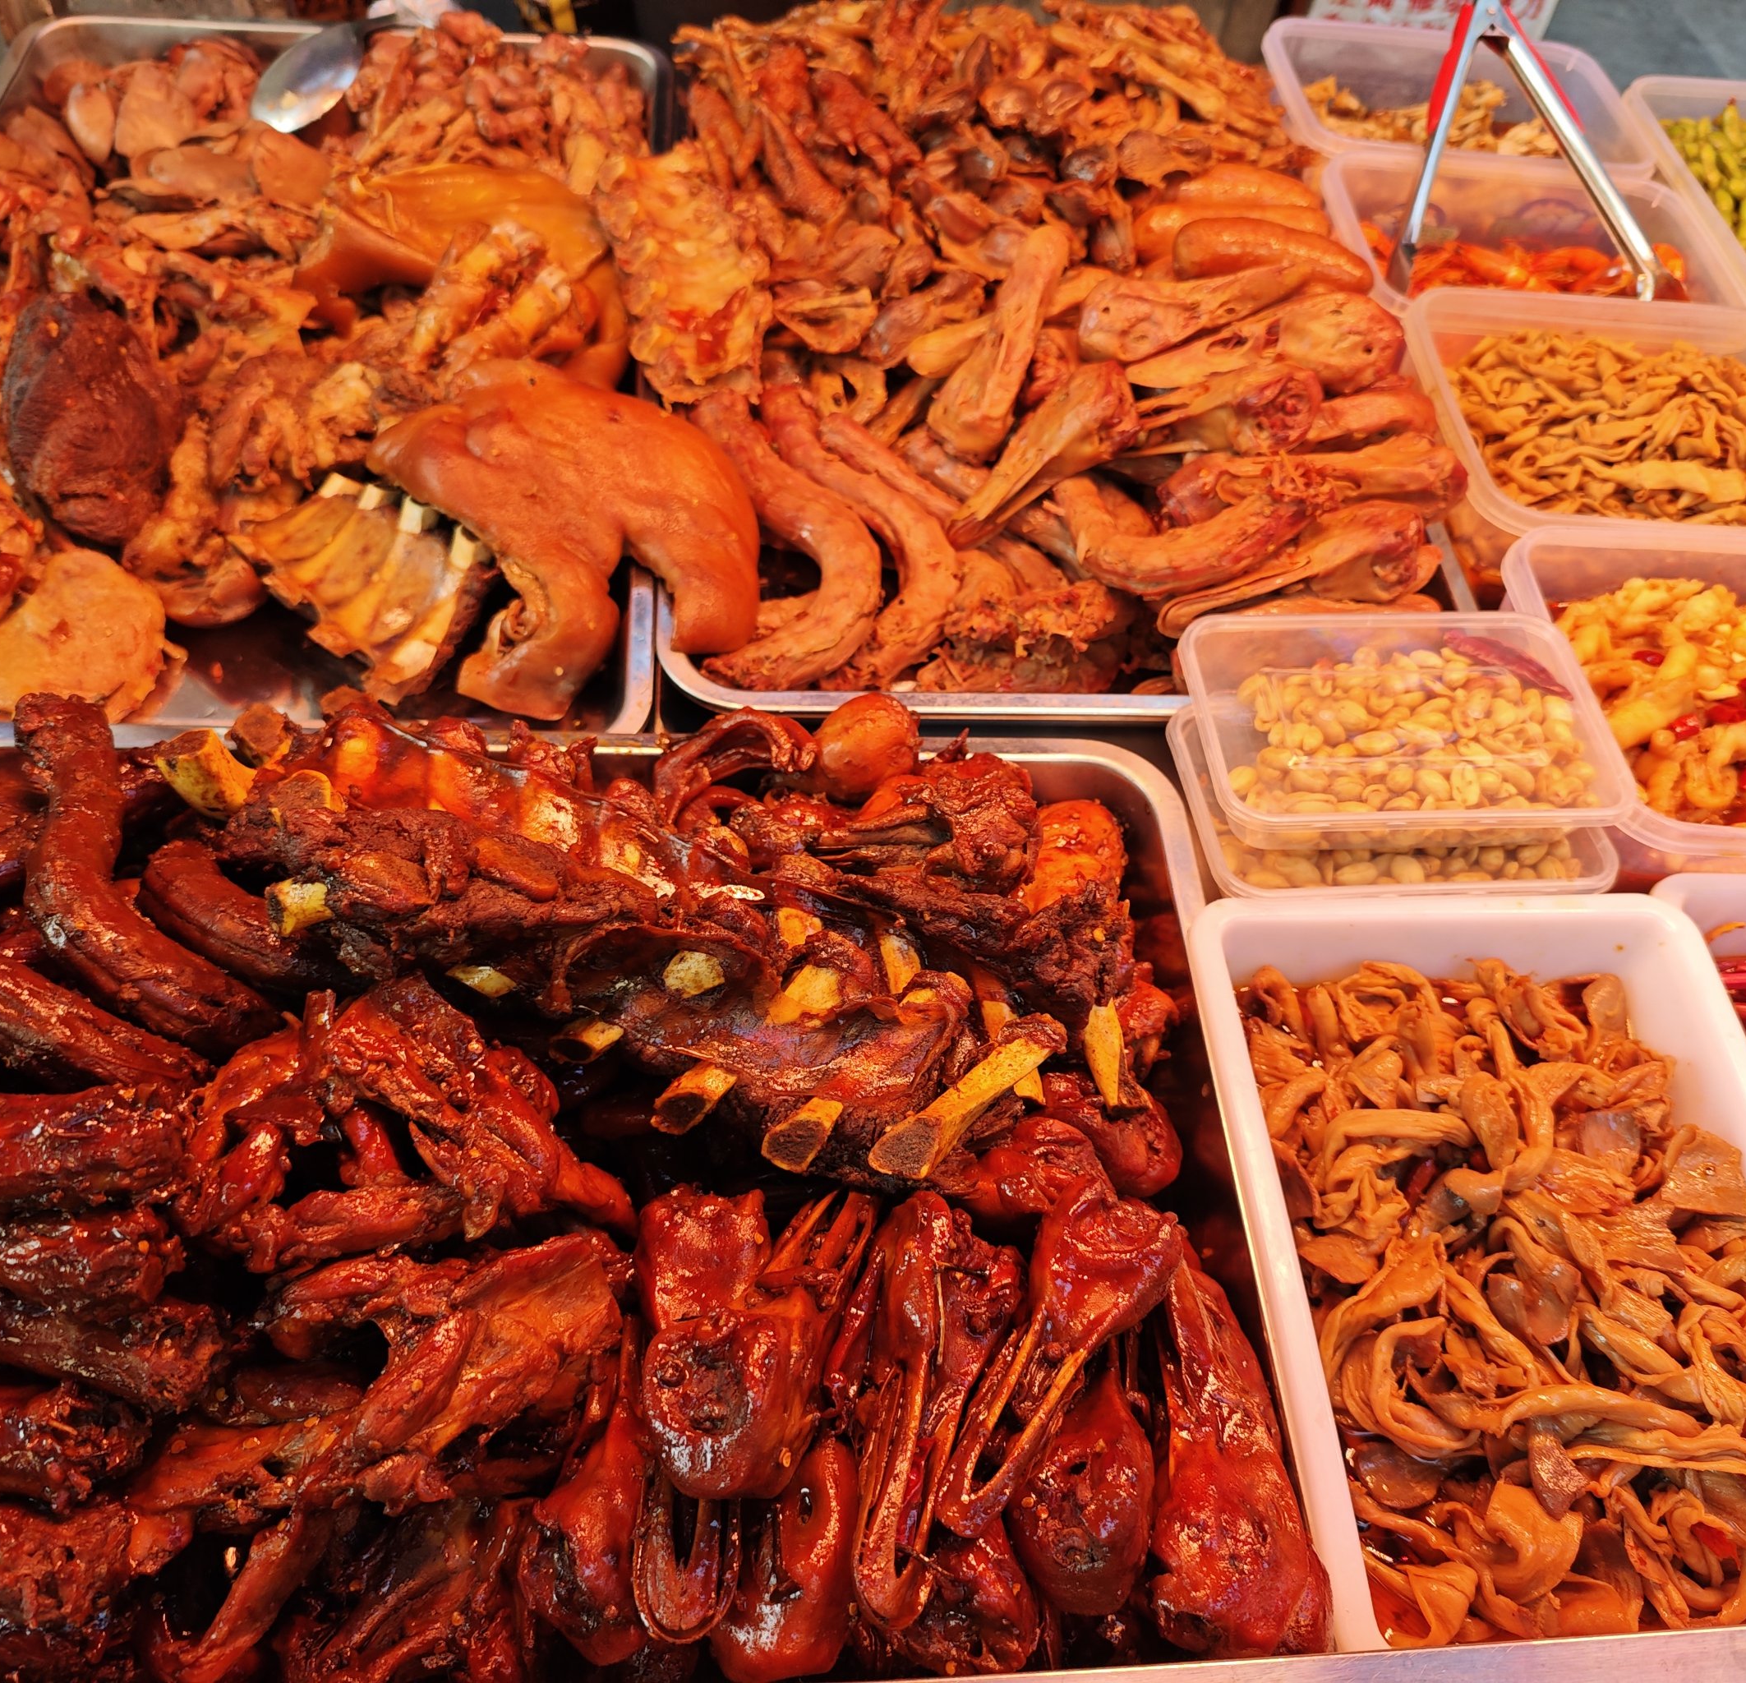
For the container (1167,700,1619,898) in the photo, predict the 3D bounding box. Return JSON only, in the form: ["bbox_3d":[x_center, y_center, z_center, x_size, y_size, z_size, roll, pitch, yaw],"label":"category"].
[{"bbox_3d":[0.220,-0.013,0.654,0.175,0.039,0.112,-1,54,-7],"label":"container"}]

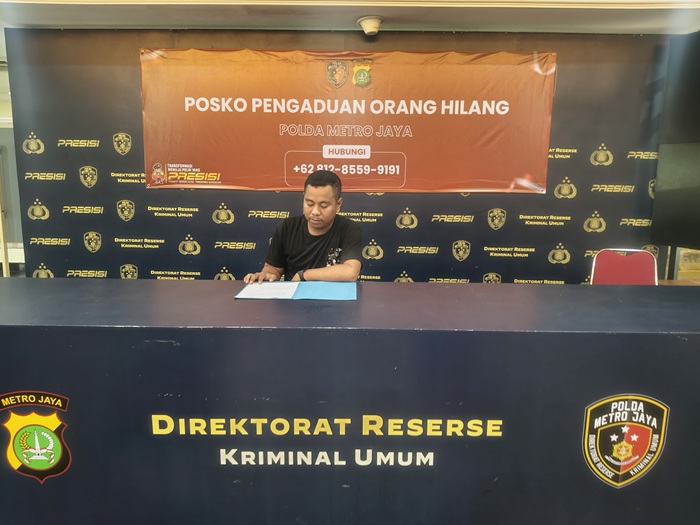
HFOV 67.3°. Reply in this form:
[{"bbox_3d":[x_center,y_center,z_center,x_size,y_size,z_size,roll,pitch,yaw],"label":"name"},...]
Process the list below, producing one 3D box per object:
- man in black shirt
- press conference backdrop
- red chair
[{"bbox_3d":[-0.204,0.181,2.615,0.560,1.260,0.700,2,9,8],"label":"man in black shirt"},{"bbox_3d":[-0.052,-0.547,3.975,4.900,2.270,0.080,1,9,1],"label":"press conference backdrop"},{"bbox_3d":[1.719,0.349,3.241,0.450,0.810,0.490,2,9,8],"label":"red chair"}]

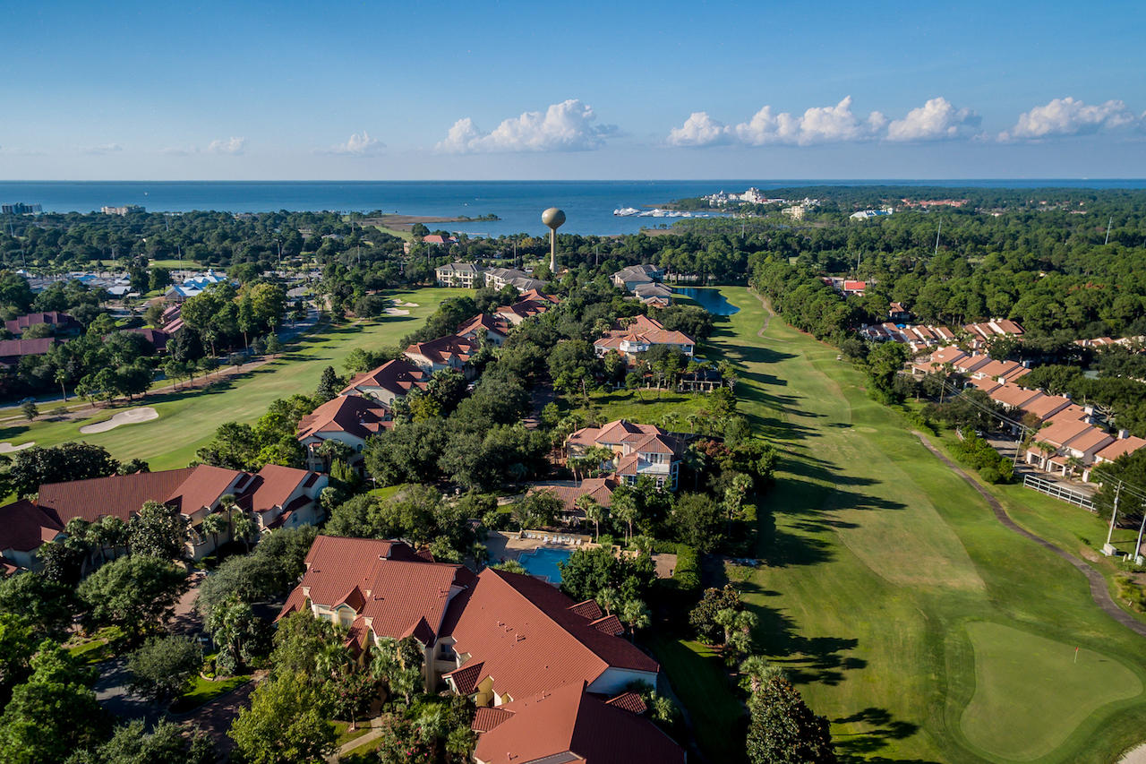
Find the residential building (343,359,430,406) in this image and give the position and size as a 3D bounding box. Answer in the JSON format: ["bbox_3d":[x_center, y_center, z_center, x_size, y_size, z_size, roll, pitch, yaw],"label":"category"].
[{"bbox_3d":[-44.200,1.630,154.880,16.000,10.400,19.000,1,18,4],"label":"residential building"}]

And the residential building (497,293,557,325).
[{"bbox_3d":[-17.430,-23.900,234.390,16.500,10.400,20.000,8,19,23],"label":"residential building"}]

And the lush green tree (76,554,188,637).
[{"bbox_3d":[-54.900,26.920,79.380,11.300,8.600,10.800,0,18,0],"label":"lush green tree"}]

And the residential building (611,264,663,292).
[{"bbox_3d":[33.140,-52.490,322.380,31.000,11.000,30.000,-7,19,-20],"label":"residential building"}]

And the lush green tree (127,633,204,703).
[{"bbox_3d":[-44.200,31.160,68.670,7.000,7.000,7.000,0,18,0],"label":"lush green tree"}]

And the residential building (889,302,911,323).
[{"bbox_3d":[129.130,-27.210,251.480,8.500,7.500,8.500,0,18,0],"label":"residential building"}]

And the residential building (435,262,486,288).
[{"bbox_3d":[-57.200,-56.190,335.230,24.000,12.000,14.500,8,19,22],"label":"residential building"}]

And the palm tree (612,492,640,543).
[{"bbox_3d":[8.300,21.050,98.500,4.100,8.200,4.100,0,18,0],"label":"palm tree"}]

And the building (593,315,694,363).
[{"bbox_3d":[21.280,-13.610,202.000,30.000,10.500,30.000,1,18,4],"label":"building"}]

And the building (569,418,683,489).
[{"bbox_3d":[9.320,13.020,120.010,21.500,9.900,17.500,1,18,4],"label":"building"}]

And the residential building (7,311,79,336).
[{"bbox_3d":[-184.020,-19.430,224.210,20.000,8.500,15.000,-6,19,-19],"label":"residential building"}]

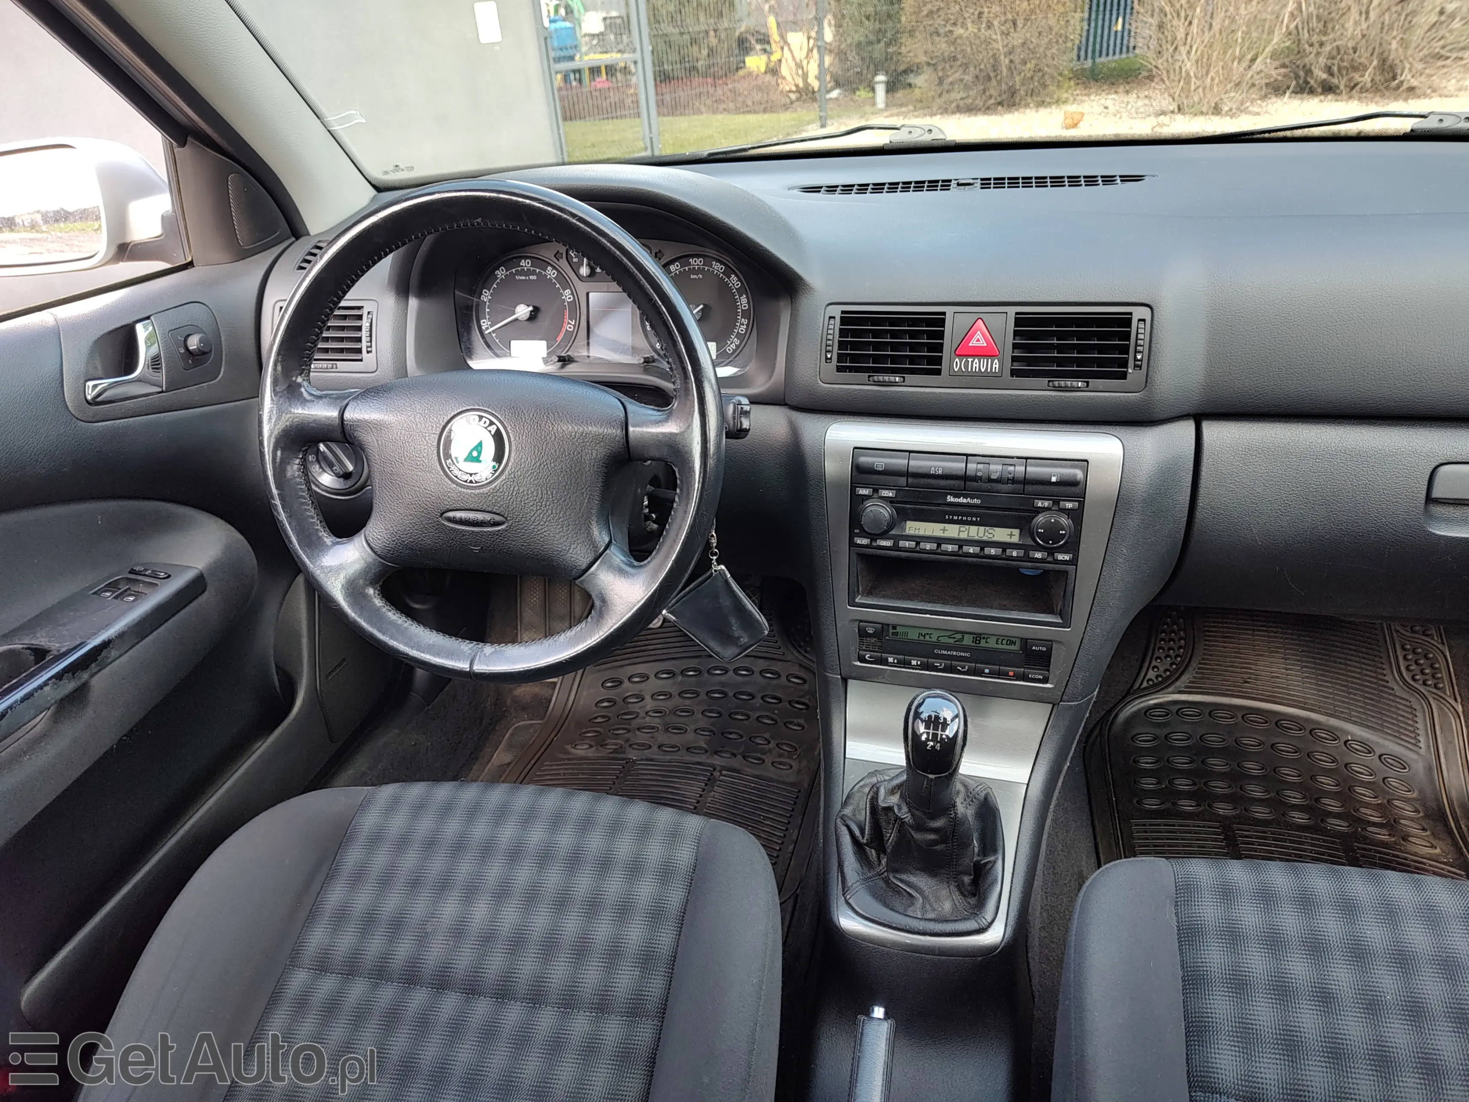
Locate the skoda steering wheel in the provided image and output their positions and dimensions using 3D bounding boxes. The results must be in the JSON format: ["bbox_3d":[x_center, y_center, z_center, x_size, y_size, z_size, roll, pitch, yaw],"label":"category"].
[{"bbox_3d":[-0.187,-0.087,0.776,0.380,0.380,0.100,2,11,12],"label":"skoda steering wheel"}]

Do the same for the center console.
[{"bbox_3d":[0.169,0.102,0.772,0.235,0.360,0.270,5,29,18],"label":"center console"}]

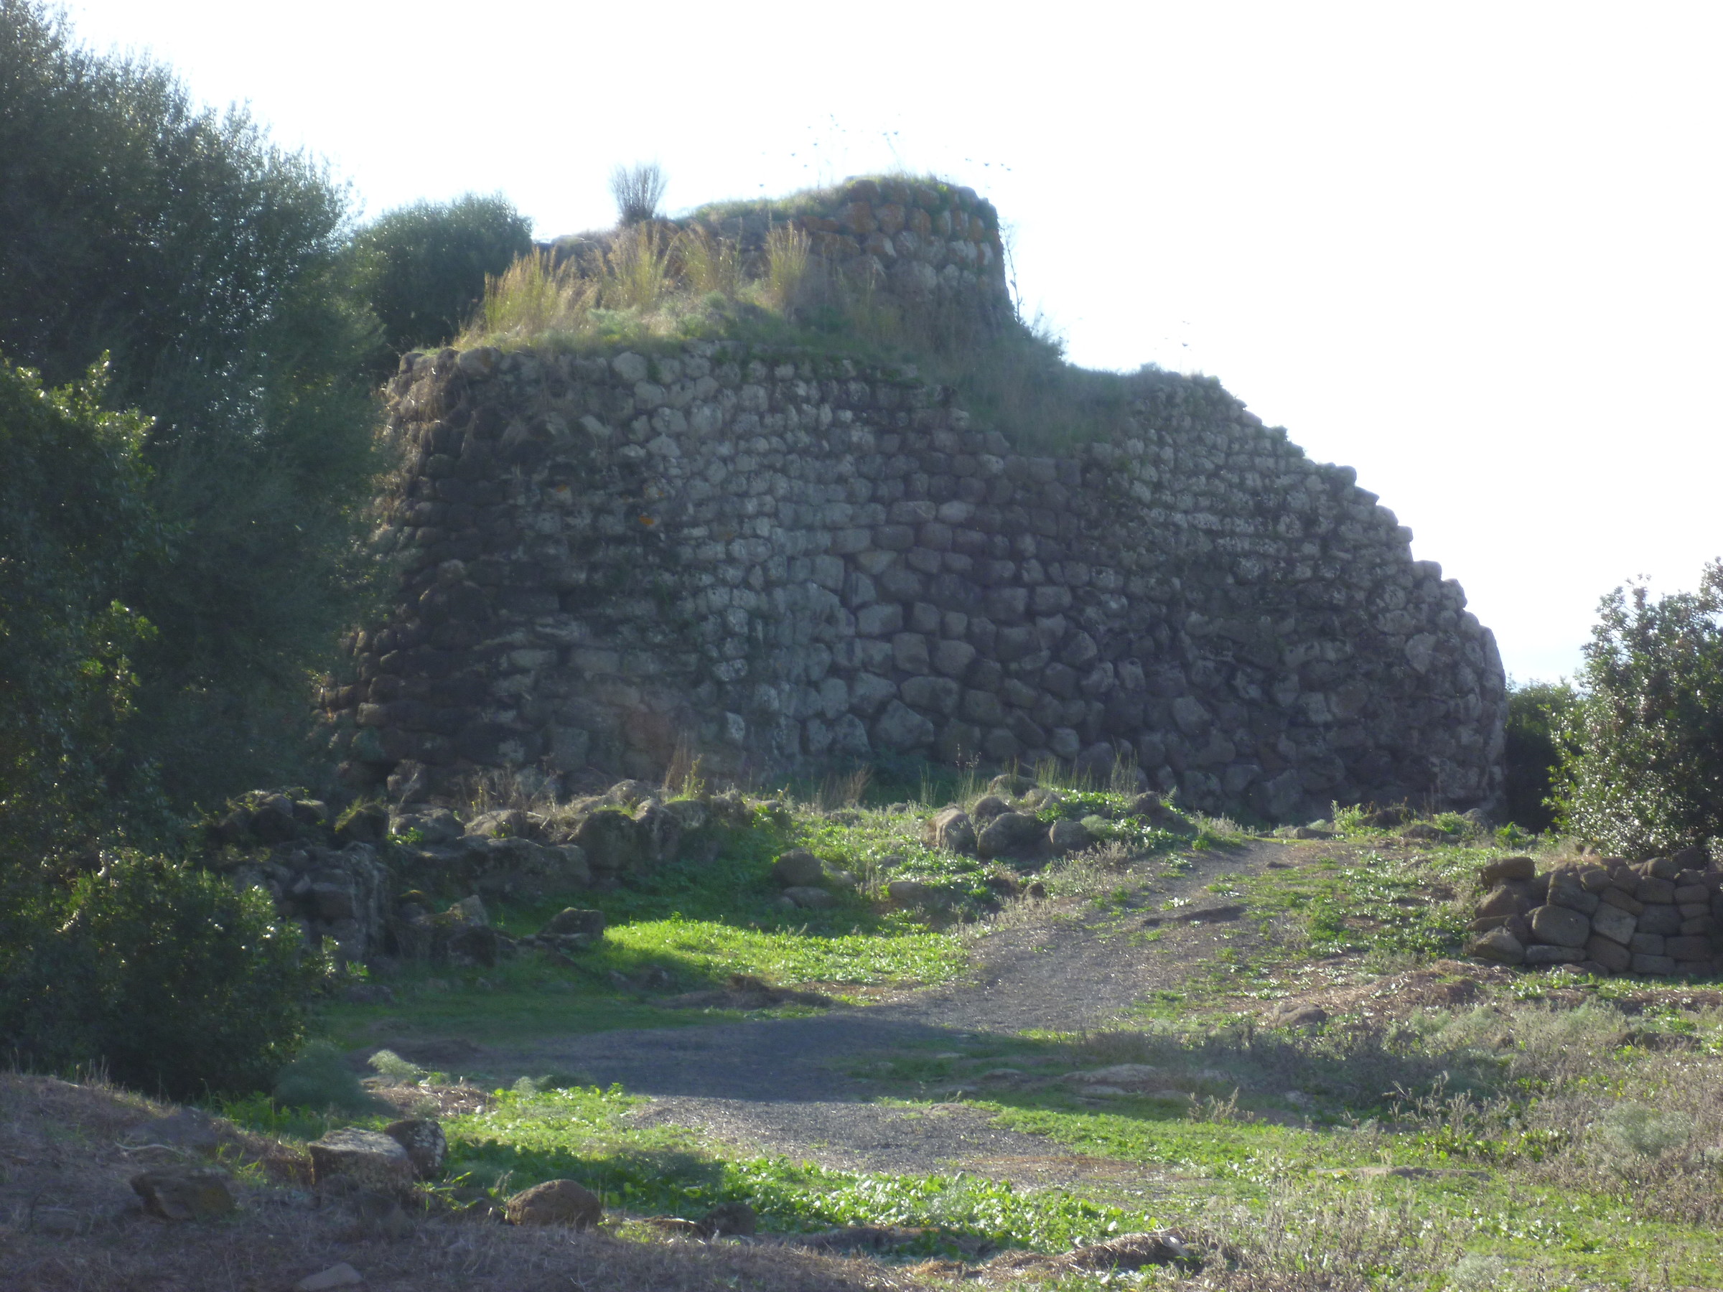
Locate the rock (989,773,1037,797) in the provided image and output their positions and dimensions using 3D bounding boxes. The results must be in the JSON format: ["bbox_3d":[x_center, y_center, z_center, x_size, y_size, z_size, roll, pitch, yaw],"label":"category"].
[{"bbox_3d":[2.064,1.918,95.000,0.661,0.367,0.580,0,-1,0],"label":"rock"}]

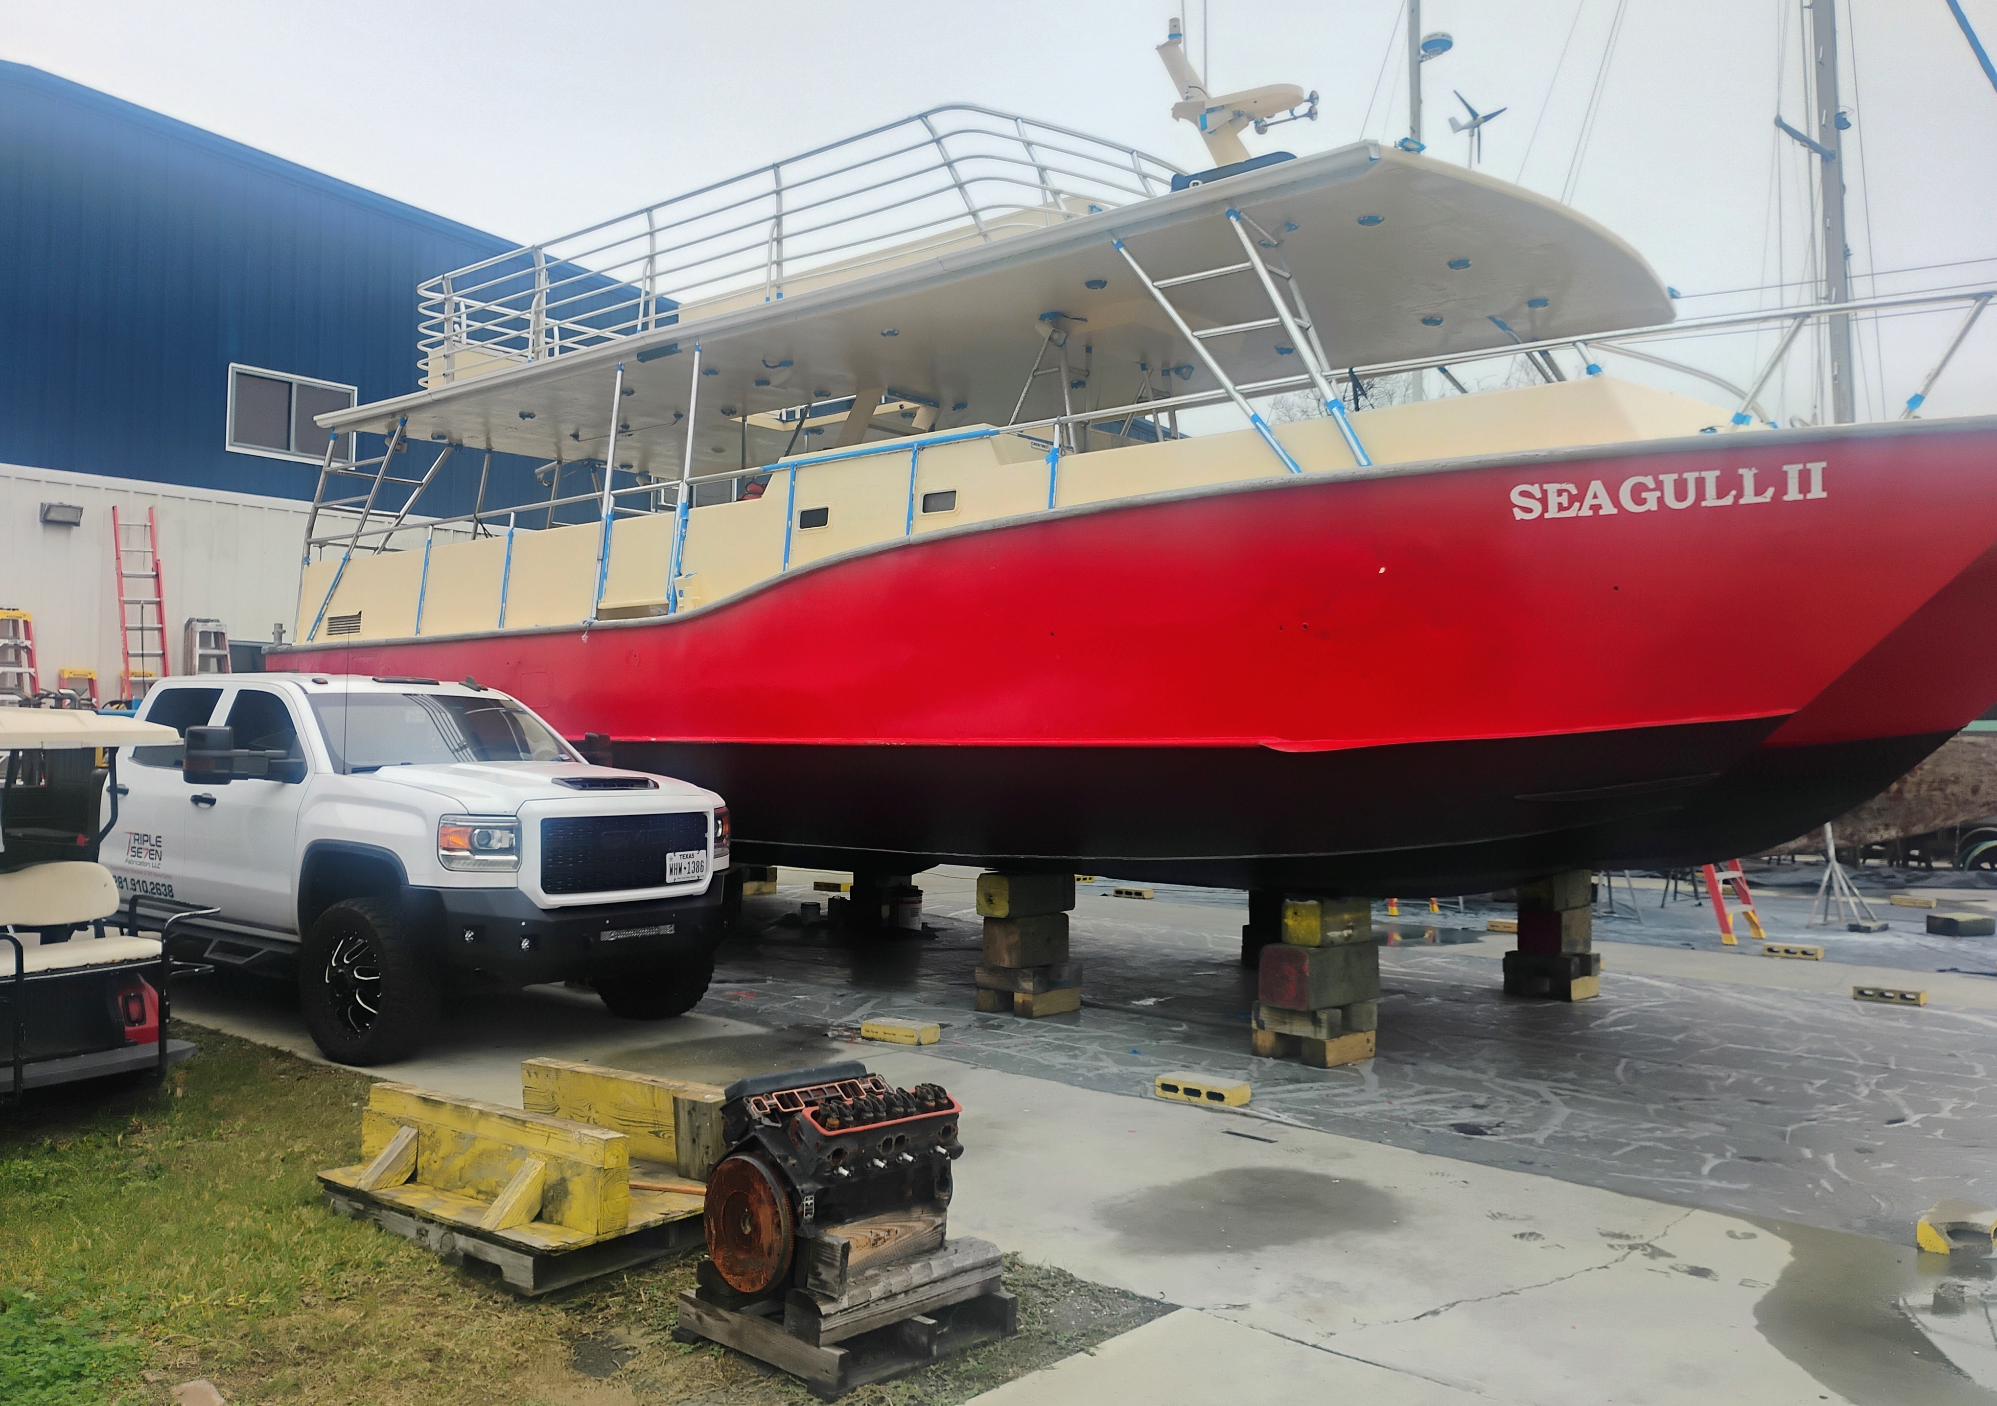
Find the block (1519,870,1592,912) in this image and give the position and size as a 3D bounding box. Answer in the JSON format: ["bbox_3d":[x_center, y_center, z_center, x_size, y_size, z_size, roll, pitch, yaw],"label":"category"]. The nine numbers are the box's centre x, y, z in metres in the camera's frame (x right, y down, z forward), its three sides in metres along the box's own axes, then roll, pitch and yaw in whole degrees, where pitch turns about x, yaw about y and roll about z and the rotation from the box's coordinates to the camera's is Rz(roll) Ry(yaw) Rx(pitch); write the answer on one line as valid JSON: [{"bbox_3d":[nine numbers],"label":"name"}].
[{"bbox_3d":[3.784,1.281,11.012,0.250,0.240,0.540,-1,-2,43],"label":"block"}]

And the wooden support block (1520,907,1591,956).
[{"bbox_3d":[3.798,1.547,11.014,0.300,0.295,0.480,-1,-2,43],"label":"wooden support block"}]

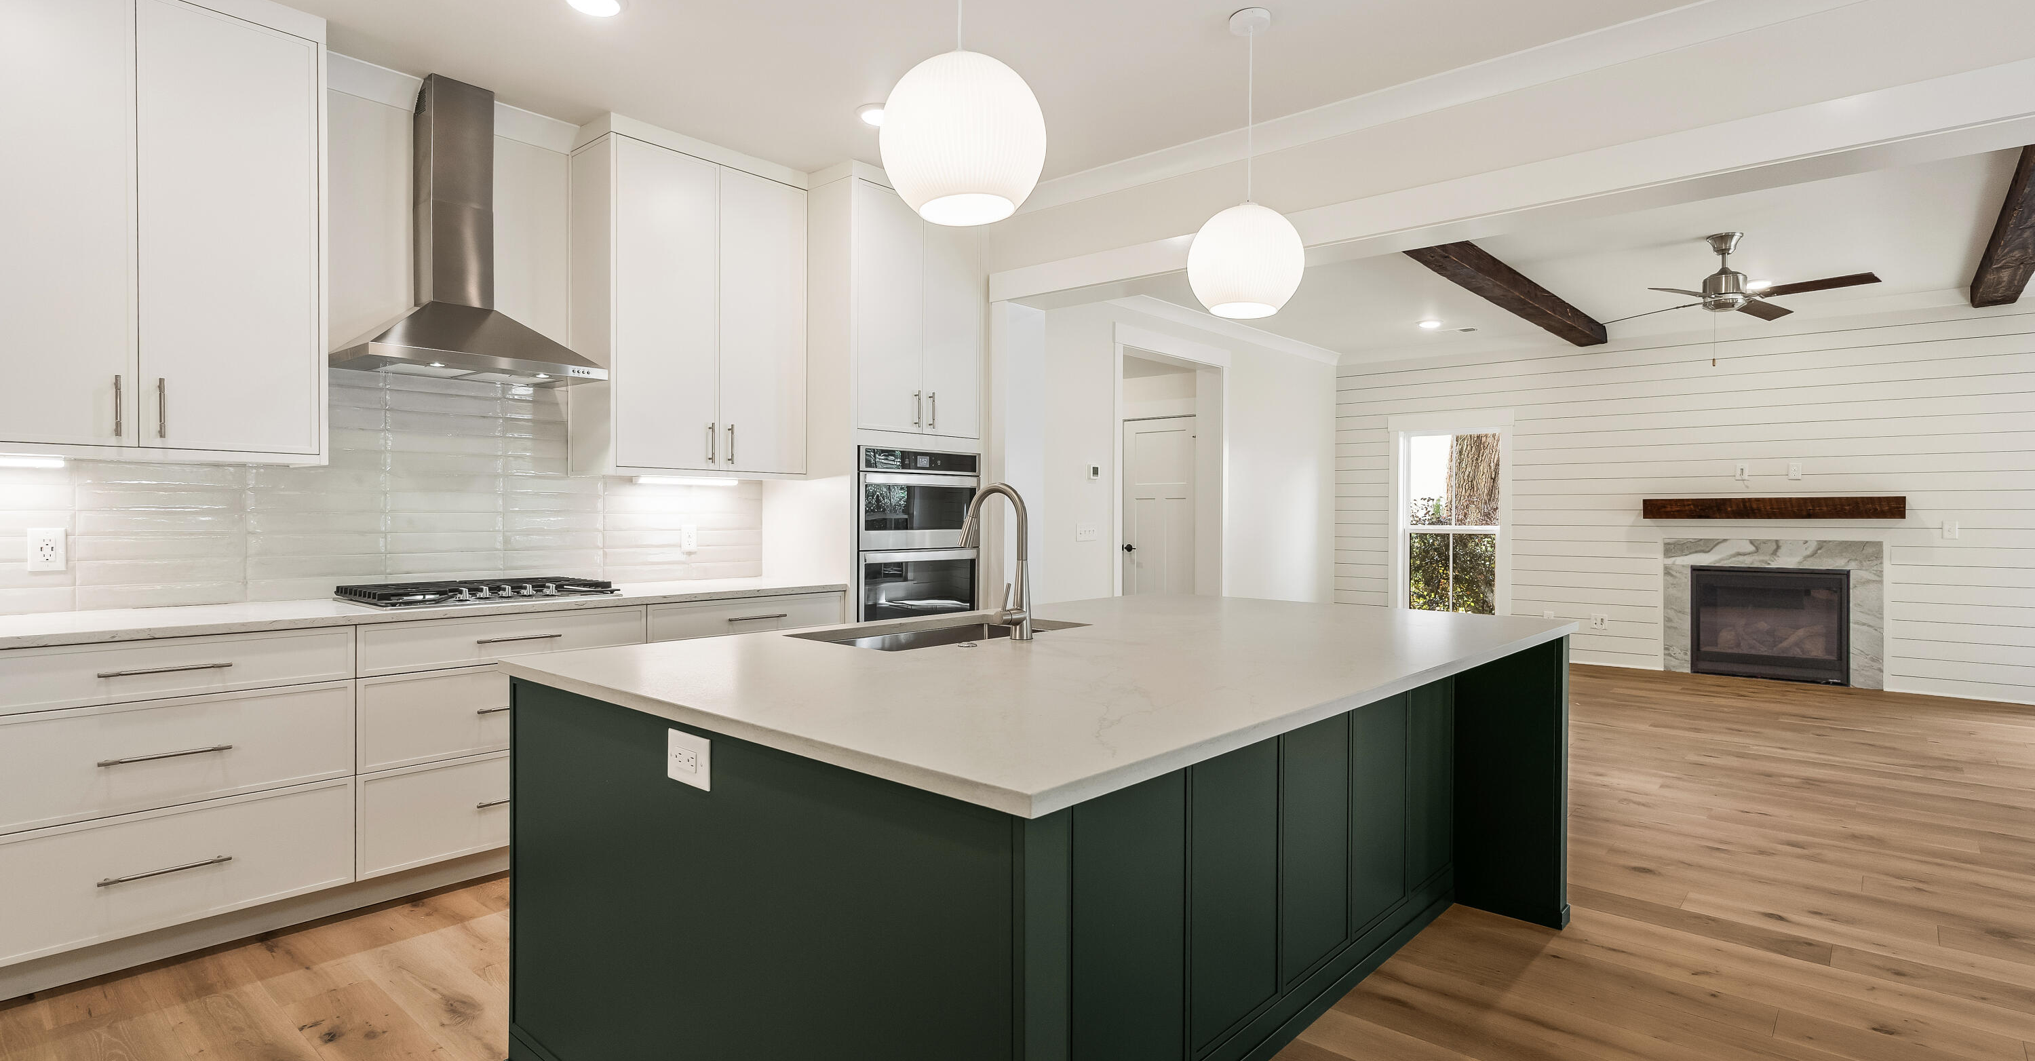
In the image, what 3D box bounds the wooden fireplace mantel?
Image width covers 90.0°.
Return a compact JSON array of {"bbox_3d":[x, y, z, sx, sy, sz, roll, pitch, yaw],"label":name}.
[{"bbox_3d":[5.497,-0.160,7.456,1.520,0.148,0.200,1,1,41],"label":"wooden fireplace mantel"}]

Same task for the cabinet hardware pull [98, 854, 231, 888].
[{"bbox_3d":[-2.221,0.888,2.656,0.036,0.012,0.272,1,1,41],"label":"cabinet hardware pull"}]

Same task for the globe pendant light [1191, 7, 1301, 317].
[{"bbox_3d":[0.701,-1.106,3.071,0.345,0.895,0.345,0,1,0],"label":"globe pendant light"}]

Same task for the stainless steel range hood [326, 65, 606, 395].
[{"bbox_3d":[-1.920,-1.060,3.573,0.465,1.035,0.763,1,1,41],"label":"stainless steel range hood"}]

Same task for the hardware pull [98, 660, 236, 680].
[{"bbox_3d":[-2.216,0.363,2.650,0.036,0.012,0.272,1,1,41],"label":"hardware pull"}]

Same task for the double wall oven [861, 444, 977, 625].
[{"bbox_3d":[-0.641,0.169,4.846,0.605,1.075,0.756,1,1,41],"label":"double wall oven"}]

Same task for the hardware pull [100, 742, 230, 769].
[{"bbox_3d":[-2.218,0.586,2.652,0.036,0.012,0.272,1,1,41],"label":"hardware pull"}]

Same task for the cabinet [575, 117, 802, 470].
[{"bbox_3d":[-1.362,-0.896,4.306,0.345,1.345,0.914,1,1,41],"label":"cabinet"}]

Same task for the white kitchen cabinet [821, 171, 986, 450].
[{"bbox_3d":[-0.667,-0.969,4.861,0.640,1.170,0.840,1,1,41],"label":"white kitchen cabinet"}]

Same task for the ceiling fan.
[{"bbox_3d":[3.784,-1.378,5.450,1.270,0.405,1.270,0,1,-27],"label":"ceiling fan"}]

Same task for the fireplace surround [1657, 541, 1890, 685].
[{"bbox_3d":[5.550,0.596,7.526,1.310,1.030,0.060,1,1,41],"label":"fireplace surround"}]

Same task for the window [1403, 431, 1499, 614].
[{"bbox_3d":[3.871,-0.012,9.100,0.870,1.740,0.100,1,1,41],"label":"window"}]

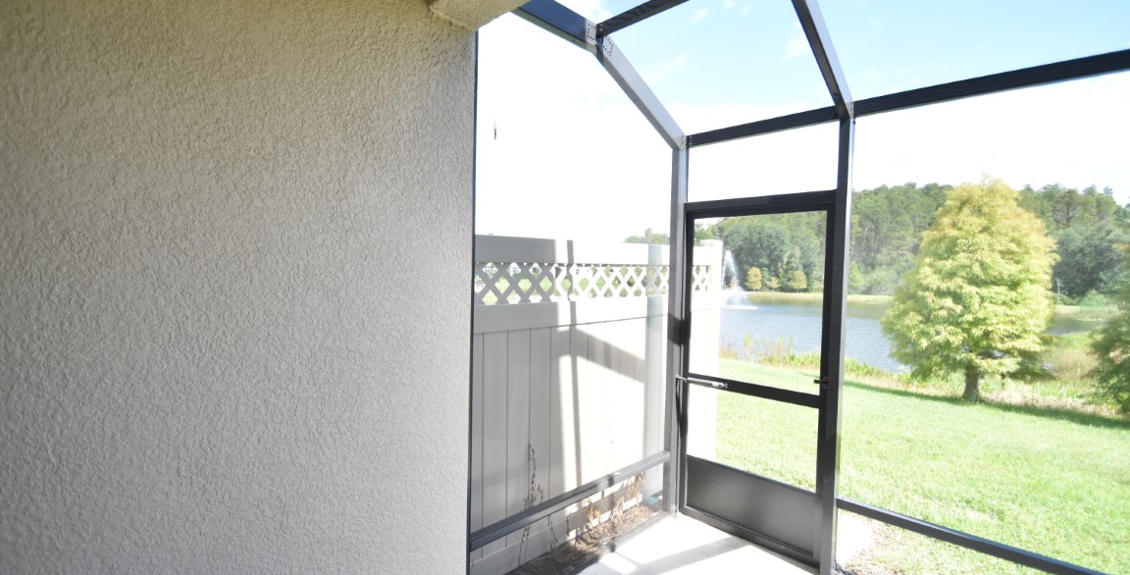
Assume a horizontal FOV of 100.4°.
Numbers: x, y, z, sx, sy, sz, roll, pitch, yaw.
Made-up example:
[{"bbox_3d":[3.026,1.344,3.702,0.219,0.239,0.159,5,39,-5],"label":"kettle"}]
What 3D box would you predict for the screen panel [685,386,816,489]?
[{"bbox_3d":[1.117,0.900,2.896,0.808,0.488,0.030,2,2,44],"label":"screen panel"}]

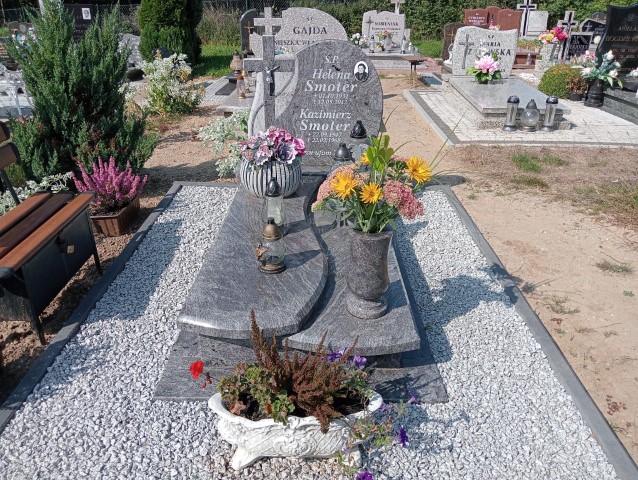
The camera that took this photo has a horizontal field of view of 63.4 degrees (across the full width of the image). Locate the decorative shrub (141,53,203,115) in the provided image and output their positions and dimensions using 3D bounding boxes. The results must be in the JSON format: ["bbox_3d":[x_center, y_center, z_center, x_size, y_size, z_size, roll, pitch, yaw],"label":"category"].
[{"bbox_3d":[-1.883,-2.008,6.580,0.700,0.655,0.660,0,25,0],"label":"decorative shrub"}]

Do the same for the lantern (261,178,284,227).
[{"bbox_3d":[-0.235,-0.186,2.569,0.112,0.260,0.112,0,25,0],"label":"lantern"}]

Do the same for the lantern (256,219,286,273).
[{"bbox_3d":[-0.207,0.017,2.163,0.120,0.231,0.120,0,25,0],"label":"lantern"}]

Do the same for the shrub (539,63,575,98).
[{"bbox_3d":[3.606,-2.417,7.827,0.470,0.439,0.450,0,25,0],"label":"shrub"}]

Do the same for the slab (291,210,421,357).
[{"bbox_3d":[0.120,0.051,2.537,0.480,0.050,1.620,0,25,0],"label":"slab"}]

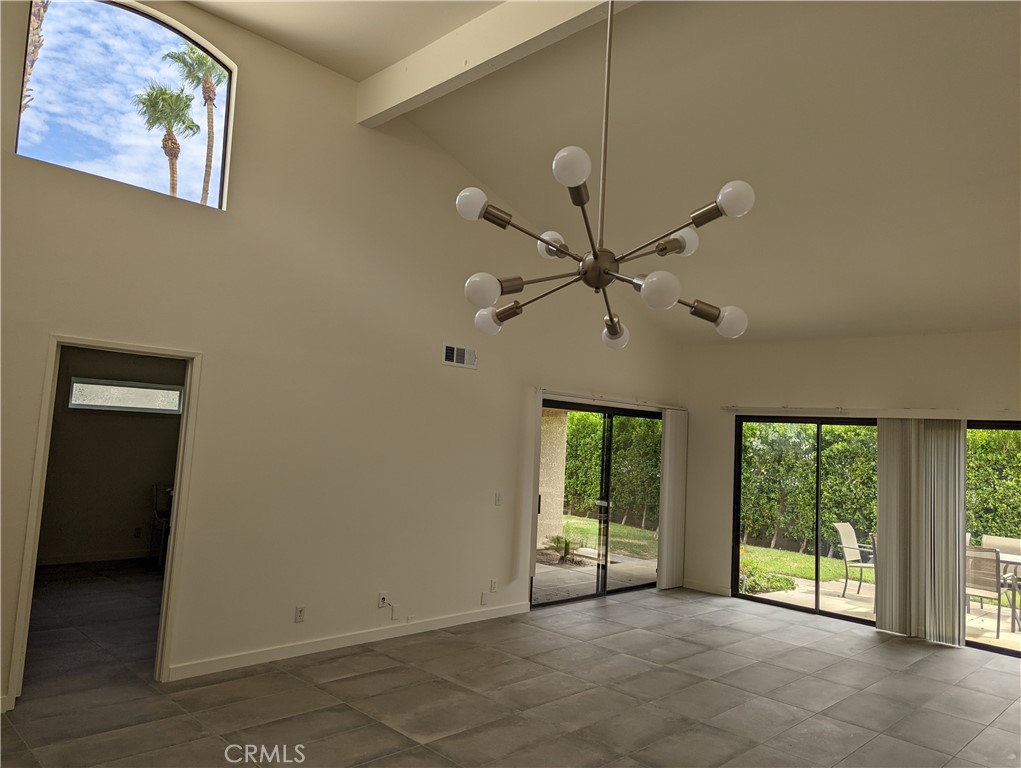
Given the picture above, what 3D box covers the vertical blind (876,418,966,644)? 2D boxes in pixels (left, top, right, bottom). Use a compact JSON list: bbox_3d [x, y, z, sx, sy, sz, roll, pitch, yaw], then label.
[{"bbox_3d":[3.808,1.340,6.632,0.720,1.997,0.120,-1,-6,45],"label":"vertical blind"}]

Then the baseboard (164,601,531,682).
[{"bbox_3d":[-0.959,1.967,5.576,0.016,0.085,3.313,-1,-6,45],"label":"baseboard"}]

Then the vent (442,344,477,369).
[{"bbox_3d":[-0.430,-0.235,6.153,0.025,0.168,0.389,-1,-6,45],"label":"vent"}]

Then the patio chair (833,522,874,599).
[{"bbox_3d":[4.452,2.214,8.824,0.680,0.910,0.580,-1,-6,45],"label":"patio chair"}]

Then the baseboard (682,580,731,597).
[{"bbox_3d":[2.235,2.355,8.224,0.700,0.085,0.016,-1,-6,45],"label":"baseboard"}]

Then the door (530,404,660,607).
[{"bbox_3d":[0.986,1.257,7.611,0.100,2.035,2.155,-1,-6,45],"label":"door"}]

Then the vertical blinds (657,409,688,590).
[{"bbox_3d":[1.909,1.337,8.324,0.110,2.050,0.380,-1,-6,45],"label":"vertical blinds"}]

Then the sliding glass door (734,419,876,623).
[{"bbox_3d":[3.207,1.371,7.449,1.806,2.035,0.100,-1,-6,45],"label":"sliding glass door"}]

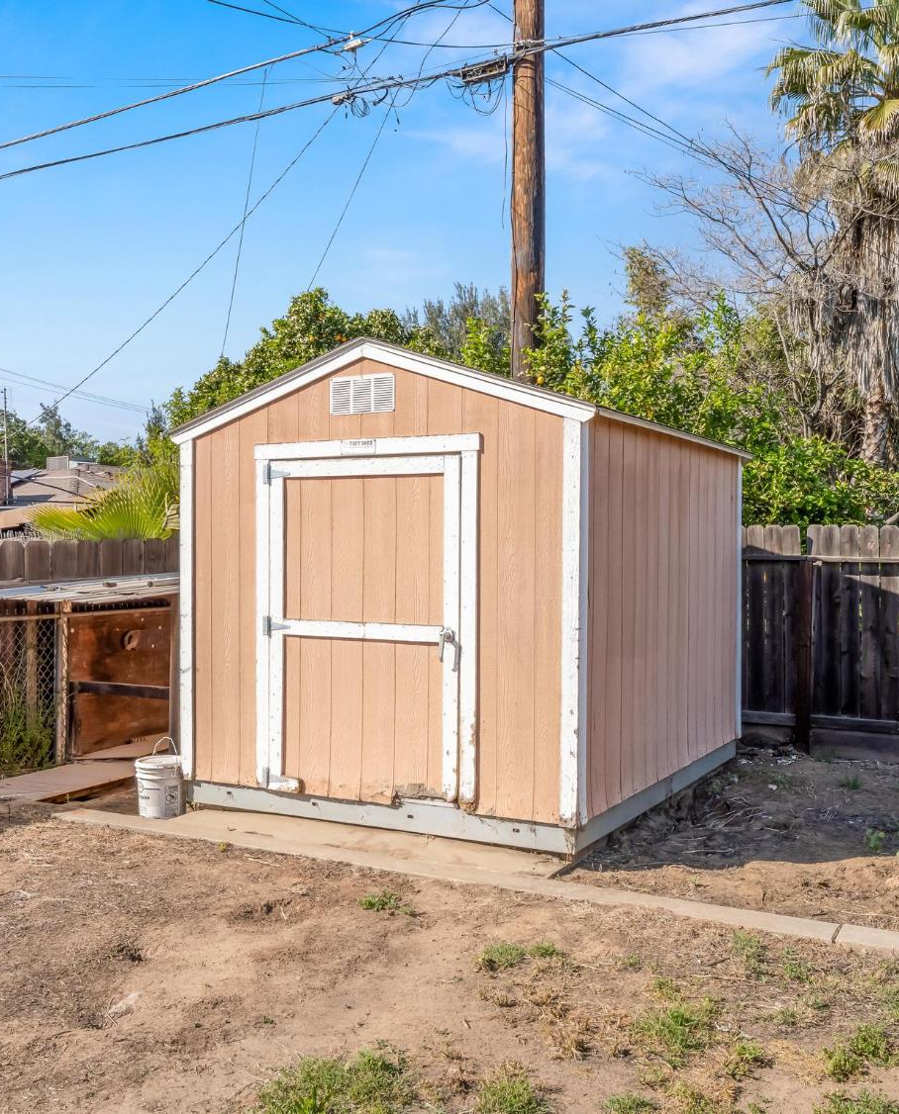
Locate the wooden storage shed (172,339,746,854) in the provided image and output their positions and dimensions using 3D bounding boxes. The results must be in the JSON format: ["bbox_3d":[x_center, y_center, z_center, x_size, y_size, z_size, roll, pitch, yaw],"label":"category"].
[{"bbox_3d":[0.294,0.140,7.322,2.620,2.600,3.200,0,0,28],"label":"wooden storage shed"}]

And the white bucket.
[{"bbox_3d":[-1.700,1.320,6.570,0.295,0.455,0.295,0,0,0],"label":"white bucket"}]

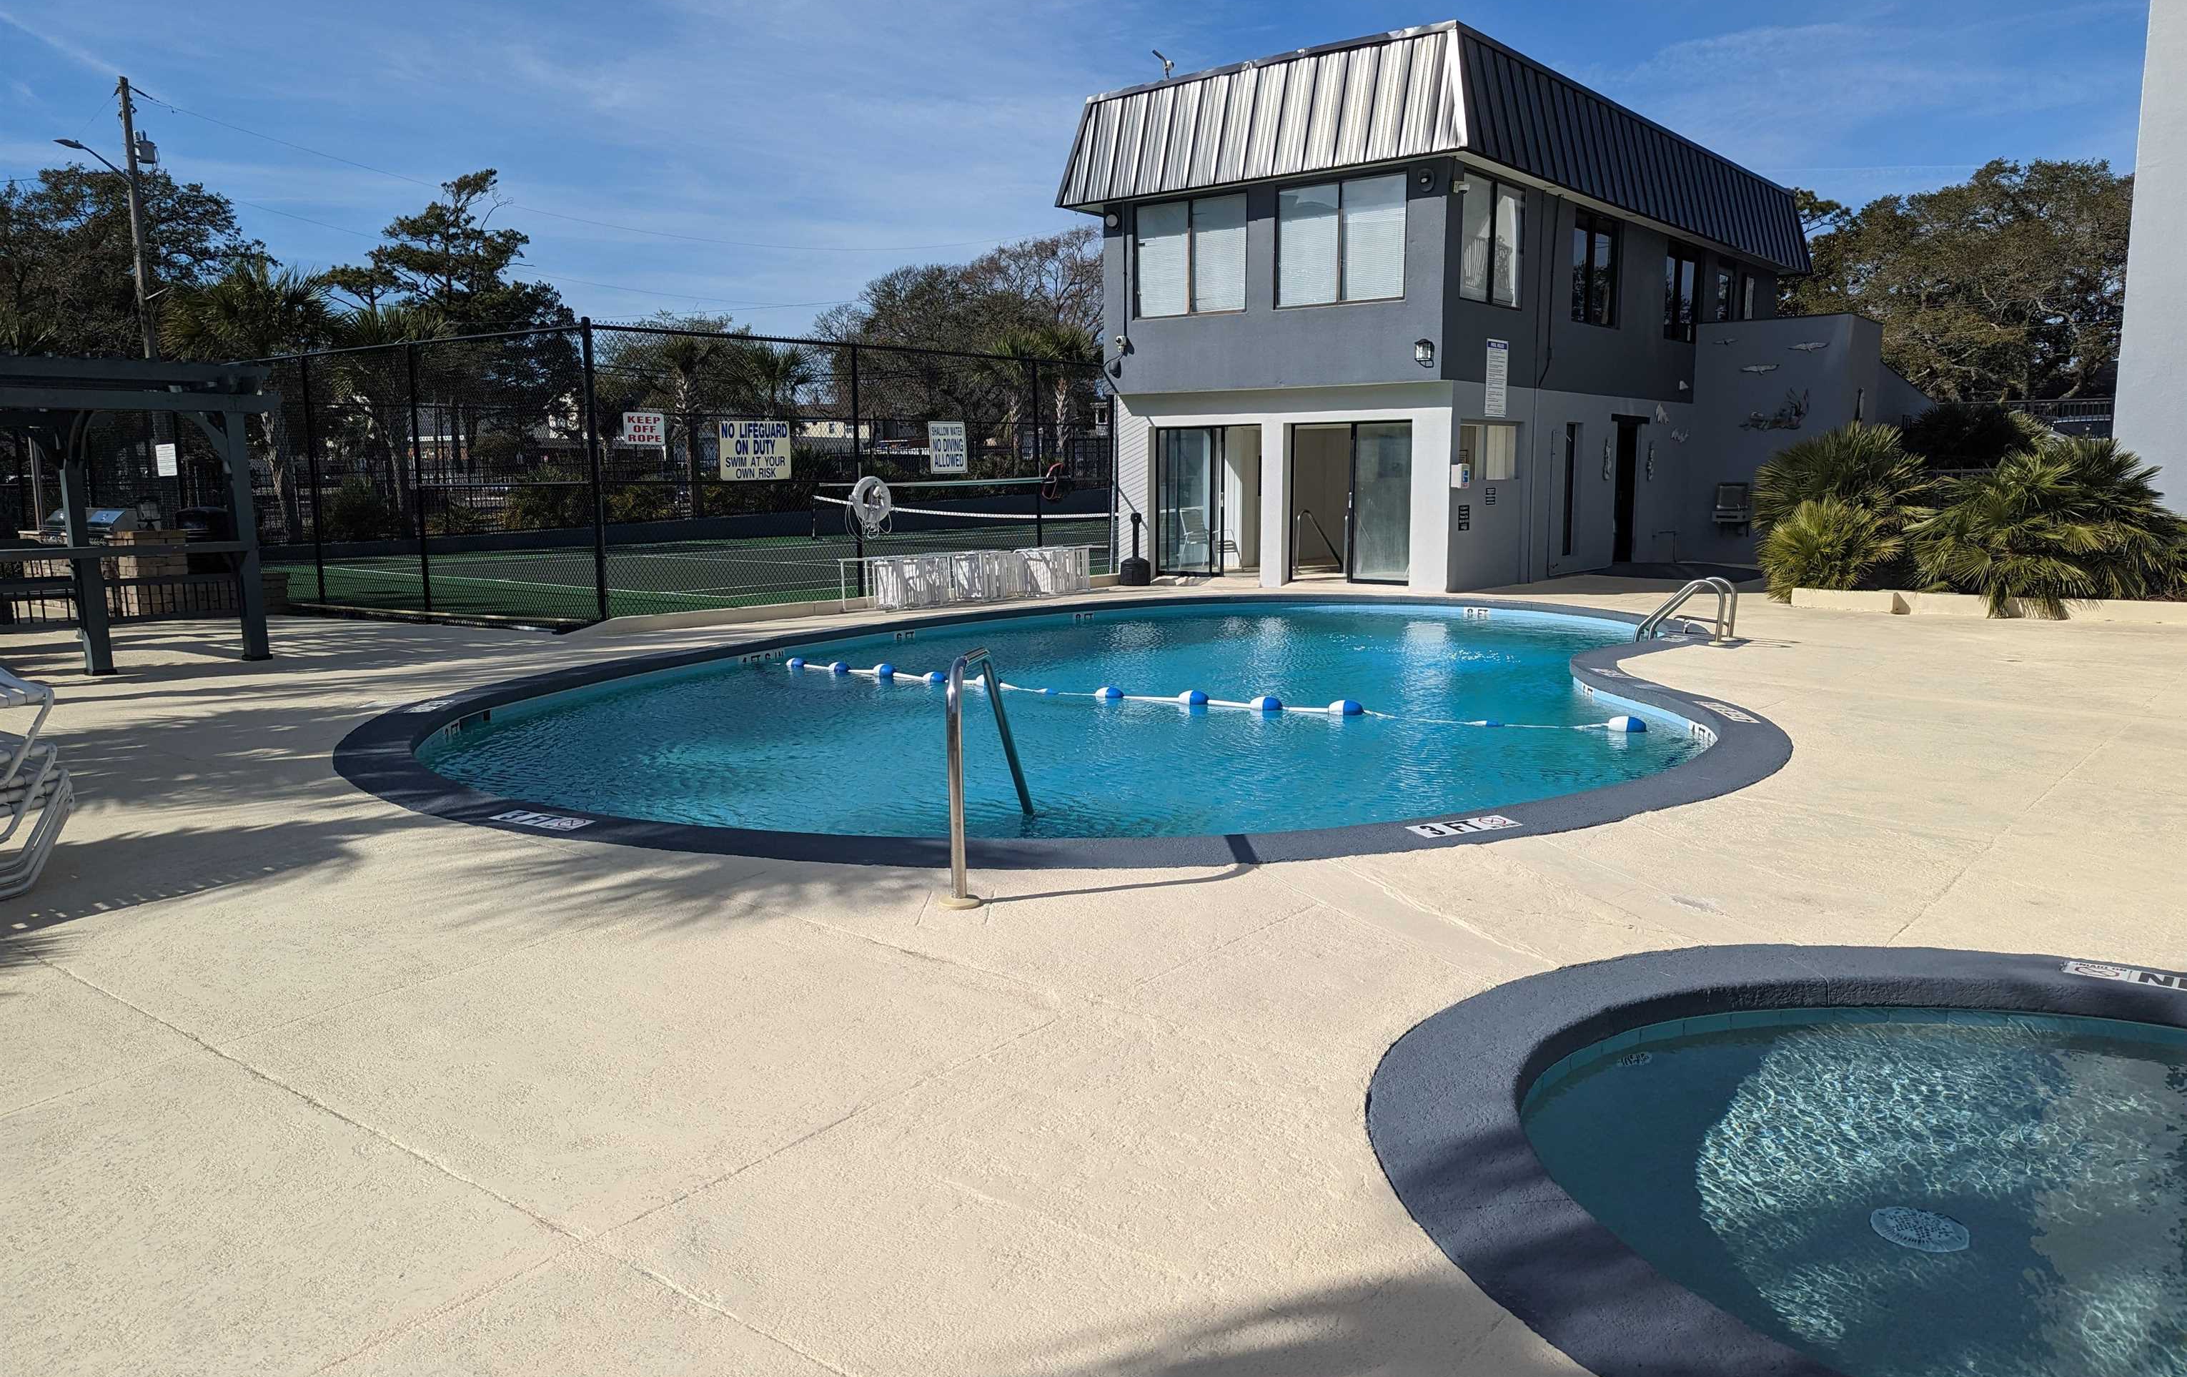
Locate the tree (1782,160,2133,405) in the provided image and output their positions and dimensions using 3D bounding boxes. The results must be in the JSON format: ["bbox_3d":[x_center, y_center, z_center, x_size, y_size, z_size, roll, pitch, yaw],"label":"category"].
[{"bbox_3d":[25.441,-10.884,44.948,11.090,9.180,10.540,-1,8,0],"label":"tree"}]

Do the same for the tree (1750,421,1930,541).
[{"bbox_3d":[8.833,-2.322,18.066,2.110,1.690,2.010,-1,8,0],"label":"tree"}]

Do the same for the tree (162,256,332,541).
[{"bbox_3d":[-15.304,-5.290,27.791,3.200,5.150,3.200,-1,8,0],"label":"tree"}]

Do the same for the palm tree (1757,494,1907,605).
[{"bbox_3d":[8.047,-1.582,16.656,1.570,1.040,1.490,-1,8,0],"label":"palm tree"}]

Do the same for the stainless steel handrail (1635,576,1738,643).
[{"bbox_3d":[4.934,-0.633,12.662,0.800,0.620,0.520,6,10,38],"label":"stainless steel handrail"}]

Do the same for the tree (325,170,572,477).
[{"bbox_3d":[-22.341,-12.702,53.709,8.920,10.860,8.470,-1,8,0],"label":"tree"}]

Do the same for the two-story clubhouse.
[{"bbox_3d":[7.164,-5.137,23.351,7.600,6.300,14.300,6,10,38],"label":"two-story clubhouse"}]

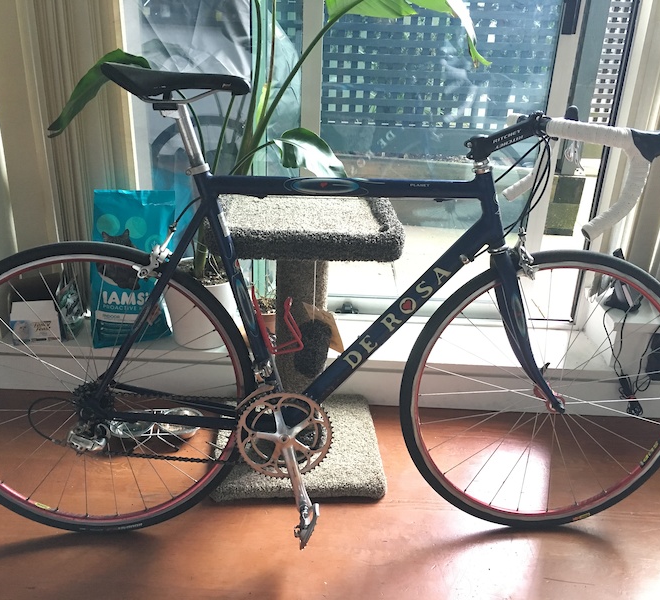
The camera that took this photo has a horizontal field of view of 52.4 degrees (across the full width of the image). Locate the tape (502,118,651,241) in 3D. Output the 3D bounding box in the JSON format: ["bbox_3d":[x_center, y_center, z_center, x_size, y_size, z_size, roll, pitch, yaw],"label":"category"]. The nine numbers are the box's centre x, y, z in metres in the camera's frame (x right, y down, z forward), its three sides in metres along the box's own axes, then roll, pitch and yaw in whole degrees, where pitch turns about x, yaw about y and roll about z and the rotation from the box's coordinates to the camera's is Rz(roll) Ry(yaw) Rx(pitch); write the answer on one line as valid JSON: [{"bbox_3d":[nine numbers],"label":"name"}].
[{"bbox_3d":[0.464,-0.263,1.360,0.148,0.205,0.455,1,17,-5],"label":"tape"}]

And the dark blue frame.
[{"bbox_3d":[0.010,0.006,1.406,1.010,0.615,0.140,1,17,-5],"label":"dark blue frame"}]

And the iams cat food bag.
[{"bbox_3d":[-0.580,-0.097,1.994,0.235,0.455,0.120,-1,24,-8],"label":"iams cat food bag"}]

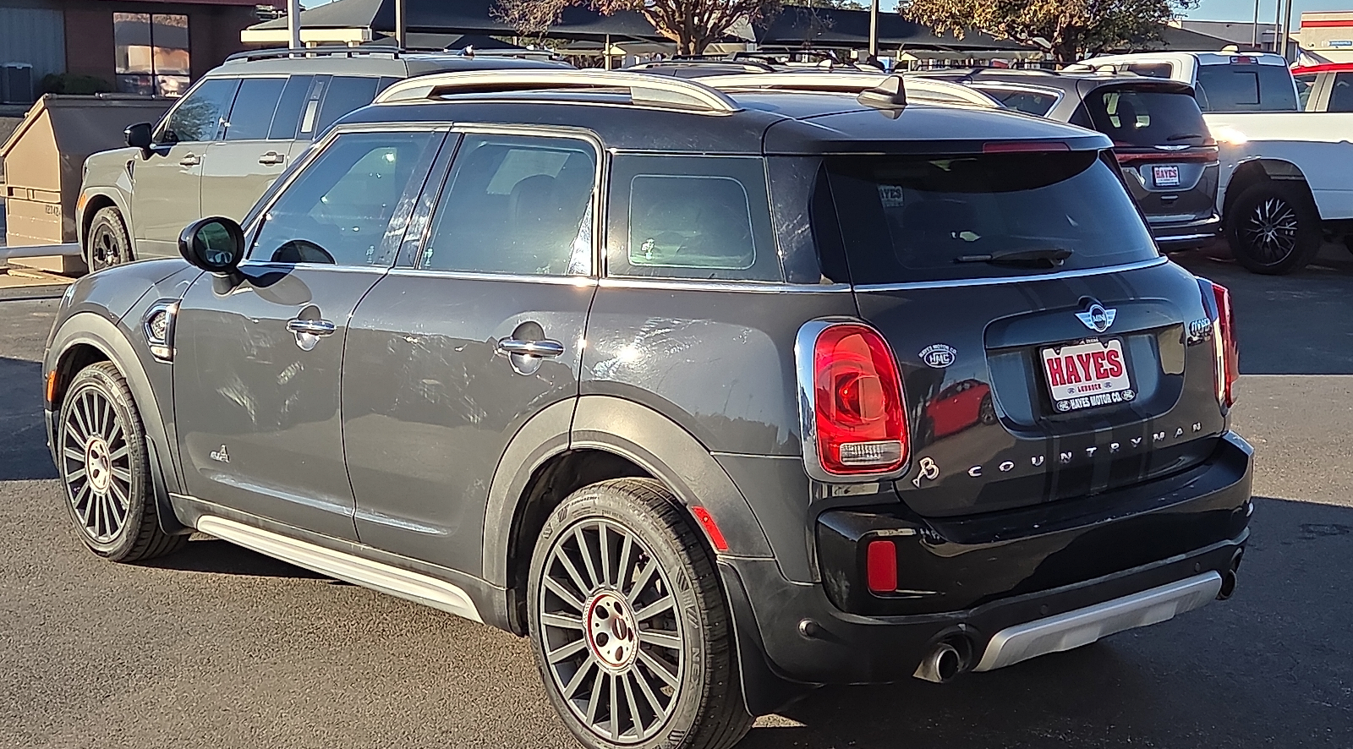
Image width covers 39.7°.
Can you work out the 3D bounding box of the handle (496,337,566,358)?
[{"bbox_3d":[-0.346,-0.061,4.446,0.048,0.043,0.243,-7,7,-41],"label":"handle"}]

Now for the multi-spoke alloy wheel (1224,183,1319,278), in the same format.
[{"bbox_3d":[5.396,-1.323,16.950,0.290,0.830,0.830,-7,11,-41],"label":"multi-spoke alloy wheel"}]

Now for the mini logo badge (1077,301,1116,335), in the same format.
[{"bbox_3d":[0.960,-0.128,4.293,0.150,0.068,0.018,-7,-4,-41],"label":"mini logo badge"}]

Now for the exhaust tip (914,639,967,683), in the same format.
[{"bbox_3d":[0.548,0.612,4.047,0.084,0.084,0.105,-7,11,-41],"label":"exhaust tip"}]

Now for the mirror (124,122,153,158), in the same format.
[{"bbox_3d":[-4.072,-1.776,14.200,0.200,0.265,0.130,-7,11,-41],"label":"mirror"}]

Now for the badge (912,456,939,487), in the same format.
[{"bbox_3d":[0.529,0.205,3.986,0.075,0.065,0.012,-4,9,-28],"label":"badge"}]

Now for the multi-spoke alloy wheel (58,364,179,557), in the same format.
[{"bbox_3d":[-1.851,0.289,6.334,0.230,0.675,0.675,-7,11,-41],"label":"multi-spoke alloy wheel"}]

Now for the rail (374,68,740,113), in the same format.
[{"bbox_3d":[-0.374,-0.747,4.926,0.080,0.112,1.510,-7,11,-41],"label":"rail"}]

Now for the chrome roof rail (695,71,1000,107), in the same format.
[{"bbox_3d":[0.396,-0.843,5.612,0.075,0.100,1.550,-7,11,-41],"label":"chrome roof rail"}]

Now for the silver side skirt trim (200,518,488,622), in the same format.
[{"bbox_3d":[-0.967,0.524,5.255,0.085,0.115,1.520,-7,11,-41],"label":"silver side skirt trim"}]

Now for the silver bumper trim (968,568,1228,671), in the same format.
[{"bbox_3d":[0.997,0.574,4.363,0.885,0.118,0.105,-7,11,-41],"label":"silver bumper trim"}]

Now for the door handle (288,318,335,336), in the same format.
[{"bbox_3d":[-1.003,-0.130,5.184,0.048,0.043,0.238,-7,7,-41],"label":"door handle"}]

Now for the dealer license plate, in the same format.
[{"bbox_3d":[0.954,0.001,4.325,0.312,0.162,0.020,-7,-6,-41],"label":"dealer license plate"}]

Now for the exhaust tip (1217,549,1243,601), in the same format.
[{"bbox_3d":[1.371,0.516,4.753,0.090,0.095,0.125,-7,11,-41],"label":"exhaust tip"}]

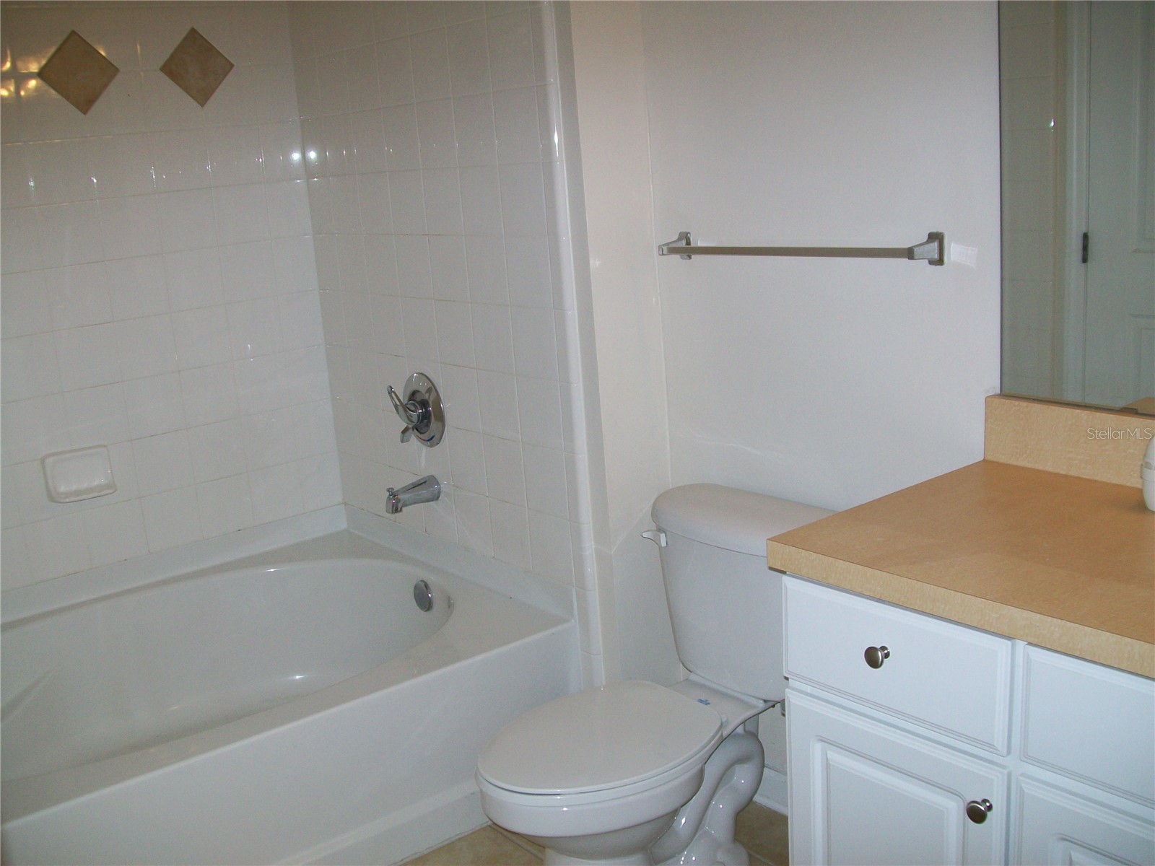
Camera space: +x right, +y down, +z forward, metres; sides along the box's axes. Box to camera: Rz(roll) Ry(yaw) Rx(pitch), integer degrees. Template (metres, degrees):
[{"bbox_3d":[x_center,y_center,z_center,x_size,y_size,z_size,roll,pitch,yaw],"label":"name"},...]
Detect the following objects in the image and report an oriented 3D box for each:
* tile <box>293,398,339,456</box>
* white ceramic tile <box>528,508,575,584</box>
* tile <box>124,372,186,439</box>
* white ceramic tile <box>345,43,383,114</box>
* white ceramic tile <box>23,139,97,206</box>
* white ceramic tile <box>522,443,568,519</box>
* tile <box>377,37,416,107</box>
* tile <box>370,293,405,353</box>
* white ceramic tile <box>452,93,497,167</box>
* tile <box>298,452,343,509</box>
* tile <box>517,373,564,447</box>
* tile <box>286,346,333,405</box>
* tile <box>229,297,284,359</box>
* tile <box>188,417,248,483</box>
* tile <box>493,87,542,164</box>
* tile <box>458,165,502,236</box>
[{"bbox_3d":[-0.737,-0.013,3.388,0.123,0.151,0.010,-14,17,-38],"label":"tile"},{"bbox_3d":[-0.056,0.256,2.695,0.010,0.152,0.152,-15,17,-37],"label":"white ceramic tile"},{"bbox_3d":[-1.078,-0.071,3.065,0.152,0.152,0.009,-15,17,-37],"label":"tile"},{"bbox_3d":[-0.518,-0.862,2.925,0.009,0.151,0.151,-15,17,-37],"label":"white ceramic tile"},{"bbox_3d":[-1.233,-0.624,2.868,0.152,0.151,0.010,-14,17,-38],"label":"white ceramic tile"},{"bbox_3d":[-0.067,0.107,2.659,0.010,0.152,0.152,-15,17,-37],"label":"white ceramic tile"},{"bbox_3d":[-0.419,-0.836,2.785,0.010,0.152,0.152,-15,17,-37],"label":"tile"},{"bbox_3d":[-0.476,-0.273,3.041,0.010,0.152,0.152,-15,17,-37],"label":"tile"},{"bbox_3d":[-0.221,-0.665,2.638,0.010,0.152,0.152,-15,17,-38],"label":"white ceramic tile"},{"bbox_3d":[-0.731,0.133,3.418,0.123,0.151,0.010,-14,17,-38],"label":"tile"},{"bbox_3d":[-0.078,-0.043,2.623,0.010,0.152,0.152,-15,17,-37],"label":"tile"},{"bbox_3d":[-0.748,-0.160,3.330,0.121,0.152,0.009,-15,17,-37],"label":"tile"},{"bbox_3d":[-0.864,-0.280,3.223,0.151,0.151,0.009,-15,17,-37],"label":"tile"},{"bbox_3d":[-0.955,0.045,3.183,0.152,0.152,0.010,-15,17,-37],"label":"tile"},{"bbox_3d":[-0.127,-0.643,2.518,0.010,0.151,0.152,-14,17,-38],"label":"tile"},{"bbox_3d":[-0.211,-0.517,2.673,0.010,0.152,0.152,-15,17,-38],"label":"tile"}]

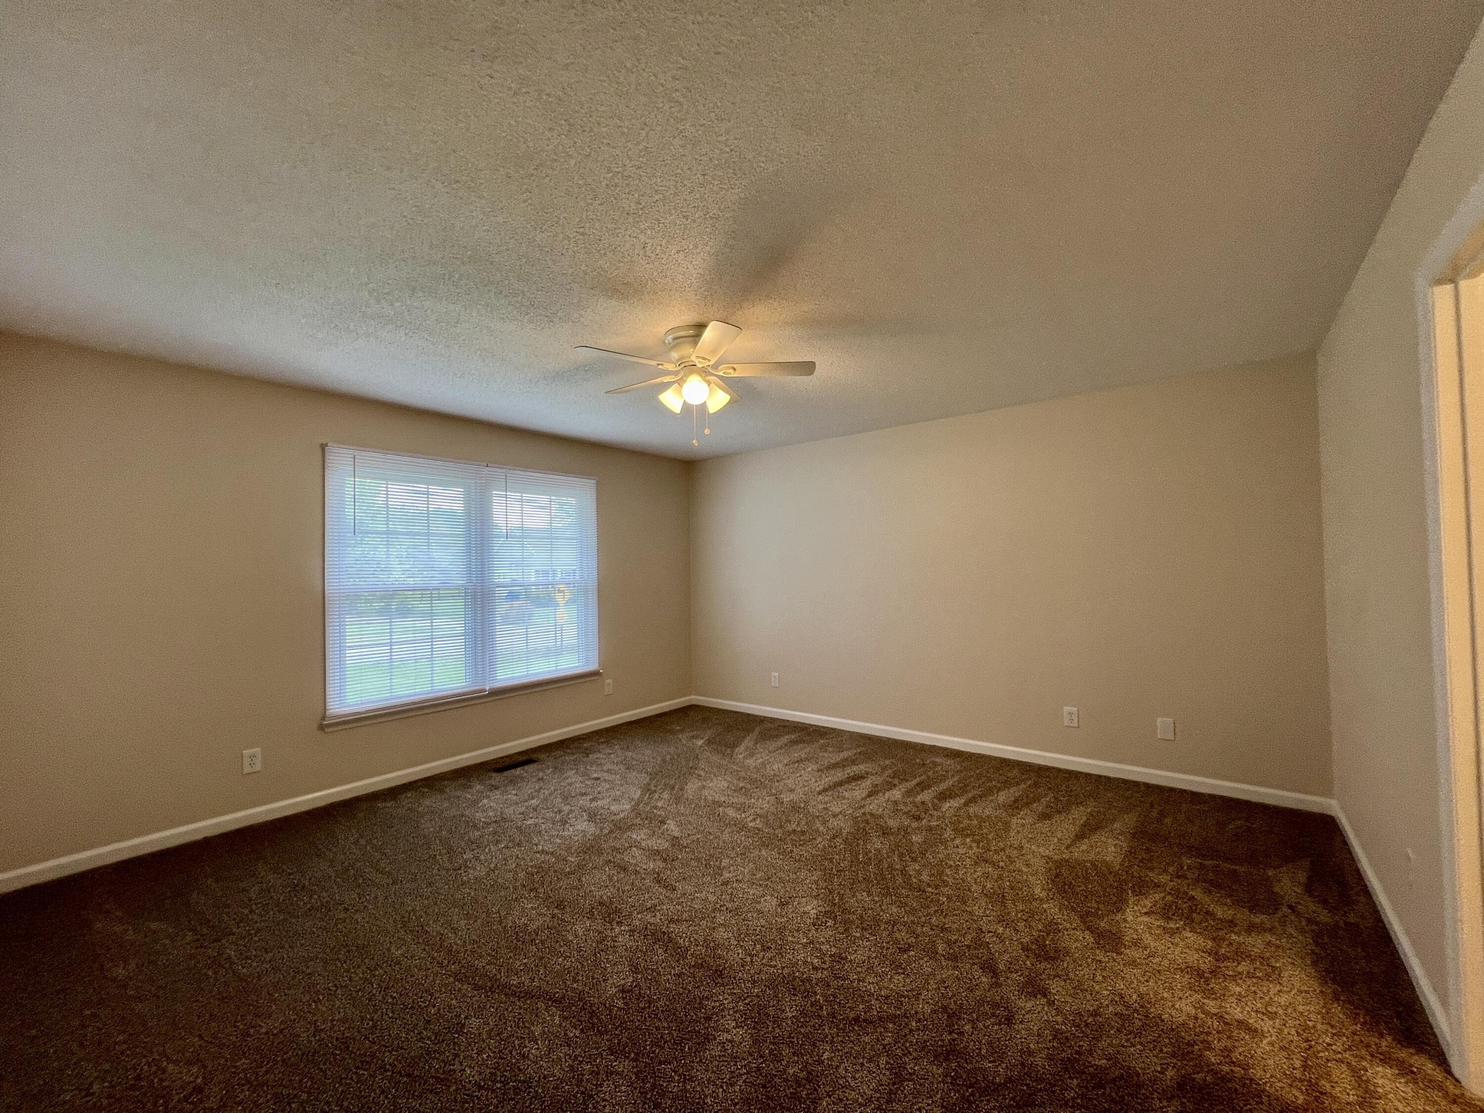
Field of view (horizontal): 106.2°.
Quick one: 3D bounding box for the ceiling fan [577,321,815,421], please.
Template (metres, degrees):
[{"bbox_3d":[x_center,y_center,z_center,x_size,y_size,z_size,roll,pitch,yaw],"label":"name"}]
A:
[{"bbox_3d":[-0.221,-0.810,2.530,1.080,0.390,1.070,-1,-2,-19],"label":"ceiling fan"}]

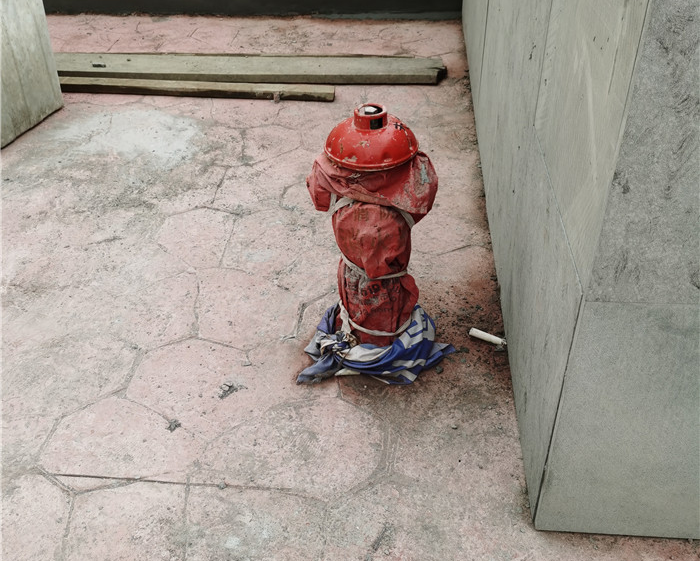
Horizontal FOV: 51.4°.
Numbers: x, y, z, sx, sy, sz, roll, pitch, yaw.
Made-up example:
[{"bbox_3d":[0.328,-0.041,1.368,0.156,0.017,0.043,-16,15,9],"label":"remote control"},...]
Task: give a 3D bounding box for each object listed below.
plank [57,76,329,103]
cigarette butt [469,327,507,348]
[{"bbox_3d":[-0.835,-0.875,3.317,1.550,0.040,0.095,4,37,7],"label":"plank"},{"bbox_3d":[0.360,0.148,1.898,0.097,0.018,0.018,19,41,25],"label":"cigarette butt"}]

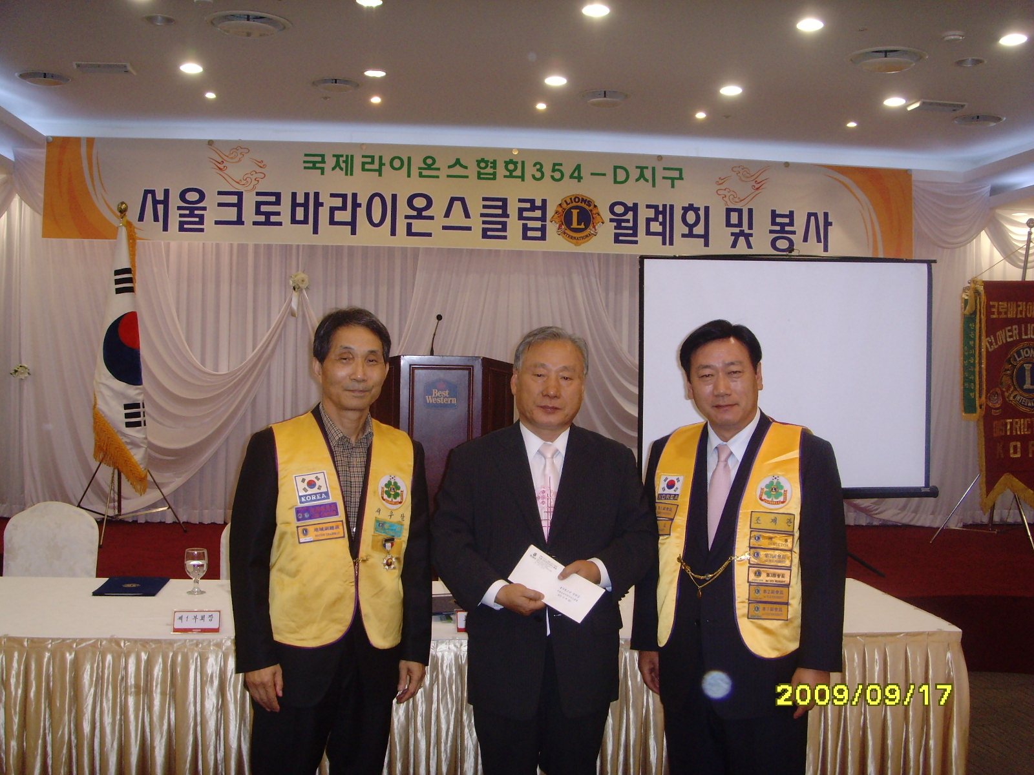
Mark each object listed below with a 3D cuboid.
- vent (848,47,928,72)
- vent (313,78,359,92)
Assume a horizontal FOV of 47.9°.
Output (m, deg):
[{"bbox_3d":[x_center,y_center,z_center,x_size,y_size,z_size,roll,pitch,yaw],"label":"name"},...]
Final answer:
[{"bbox_3d":[1.893,-1.670,5.939,0.400,0.080,0.400,1,1,-6],"label":"vent"},{"bbox_3d":[-1.058,-1.766,6.811,0.280,0.070,0.280,1,1,-6],"label":"vent"}]

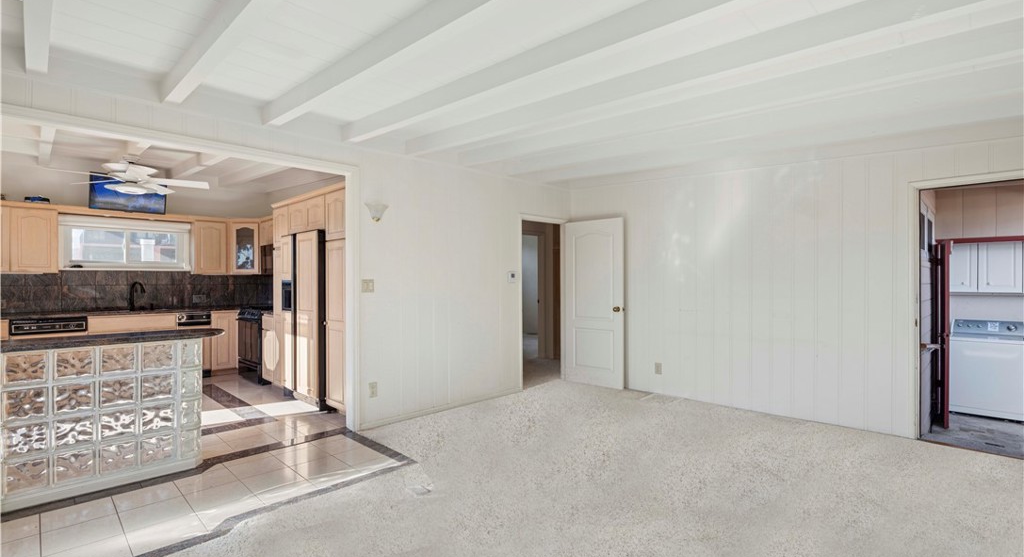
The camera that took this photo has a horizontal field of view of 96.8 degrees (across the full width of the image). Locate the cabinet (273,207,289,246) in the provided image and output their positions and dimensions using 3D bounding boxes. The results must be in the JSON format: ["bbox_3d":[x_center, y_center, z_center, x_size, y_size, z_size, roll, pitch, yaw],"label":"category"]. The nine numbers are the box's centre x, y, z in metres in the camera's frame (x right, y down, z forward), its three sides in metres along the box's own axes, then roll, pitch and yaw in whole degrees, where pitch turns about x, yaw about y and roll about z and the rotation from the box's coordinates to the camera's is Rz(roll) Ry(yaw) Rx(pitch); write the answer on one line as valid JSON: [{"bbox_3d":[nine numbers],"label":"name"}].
[{"bbox_3d":[-2.511,-0.639,5.557,0.450,0.440,0.600,0,0,44],"label":"cabinet"}]

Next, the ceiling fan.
[{"bbox_3d":[-3.876,-1.036,4.620,1.300,0.390,1.300,0,0,44],"label":"ceiling fan"}]

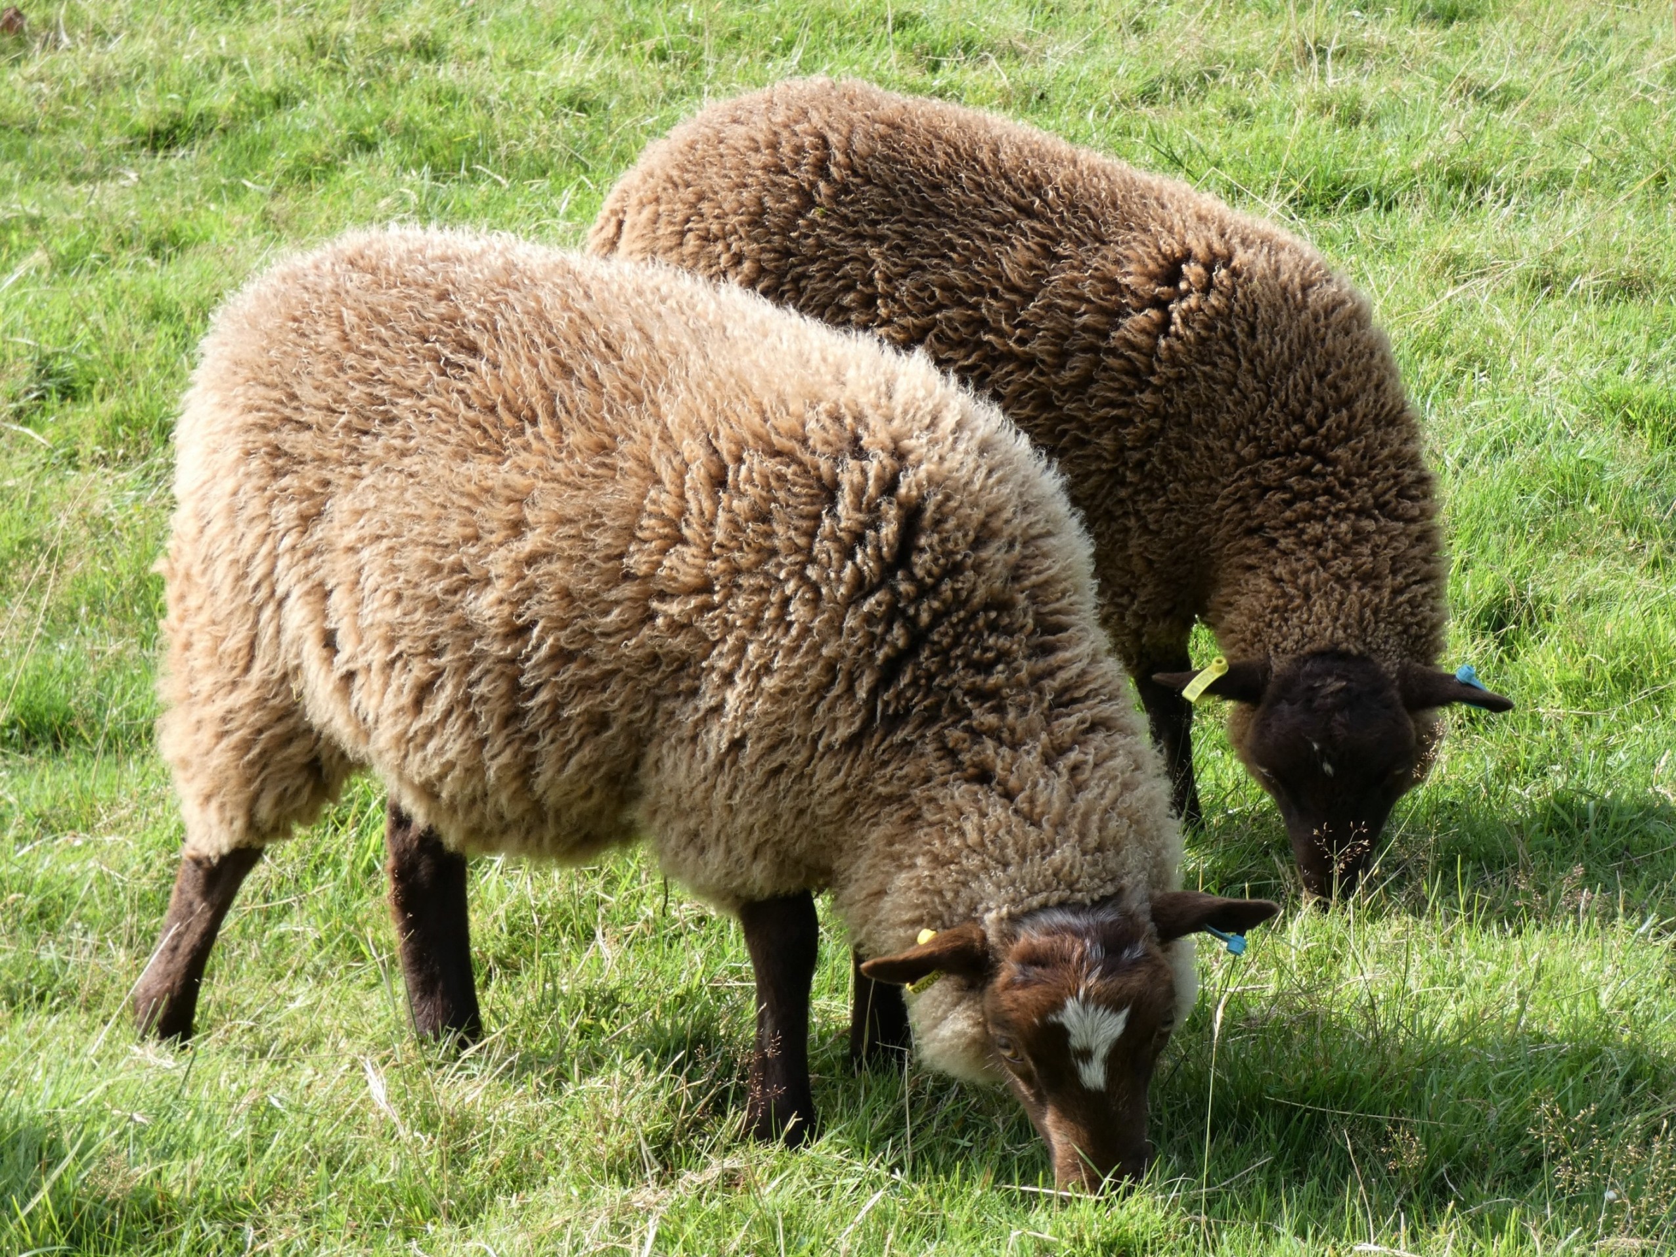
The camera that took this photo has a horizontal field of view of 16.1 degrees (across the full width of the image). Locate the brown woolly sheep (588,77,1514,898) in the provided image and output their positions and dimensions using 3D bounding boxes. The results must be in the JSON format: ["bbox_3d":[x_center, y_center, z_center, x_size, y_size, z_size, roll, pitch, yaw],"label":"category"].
[{"bbox_3d":[0.150,-0.147,5.311,0.910,0.650,0.370,13,19,40],"label":"brown woolly sheep"}]

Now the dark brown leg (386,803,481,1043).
[{"bbox_3d":[-0.313,0.238,4.689,0.068,0.195,0.052,1,14,28],"label":"dark brown leg"}]

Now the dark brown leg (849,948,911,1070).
[{"bbox_3d":[0.033,0.277,4.579,0.056,0.170,0.050,7,16,26],"label":"dark brown leg"}]

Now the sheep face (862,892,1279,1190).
[{"bbox_3d":[0.178,0.312,4.447,0.305,0.230,0.170,-8,15,-13],"label":"sheep face"}]

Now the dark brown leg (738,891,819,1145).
[{"bbox_3d":[-0.044,0.291,4.456,0.060,0.215,0.052,6,16,26],"label":"dark brown leg"}]

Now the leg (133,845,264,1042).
[{"bbox_3d":[-0.515,0.261,4.686,0.068,0.165,0.052,26,24,20],"label":"leg"}]

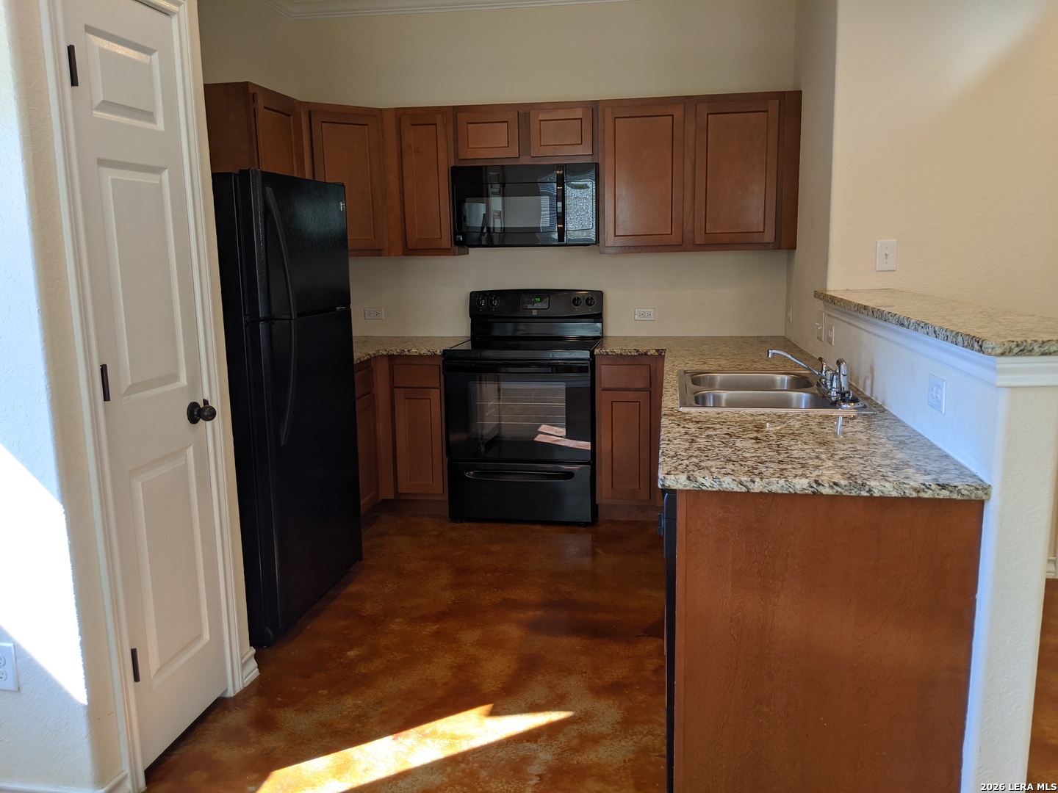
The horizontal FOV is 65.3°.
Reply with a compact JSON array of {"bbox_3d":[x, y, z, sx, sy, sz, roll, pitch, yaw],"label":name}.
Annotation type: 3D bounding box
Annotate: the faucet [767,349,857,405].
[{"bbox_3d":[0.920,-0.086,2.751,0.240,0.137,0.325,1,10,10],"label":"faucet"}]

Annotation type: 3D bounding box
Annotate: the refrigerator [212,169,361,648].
[{"bbox_3d":[-1.137,0.012,3.232,0.795,1.680,0.750,1,10,11],"label":"refrigerator"}]

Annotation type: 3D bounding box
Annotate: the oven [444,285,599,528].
[{"bbox_3d":[-0.004,0.030,4.471,0.757,1.187,0.705,1,10,10],"label":"oven"}]

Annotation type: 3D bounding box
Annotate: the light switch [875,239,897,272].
[{"bbox_3d":[1.419,-0.557,3.270,0.077,0.122,0.018,1,10,10],"label":"light switch"}]

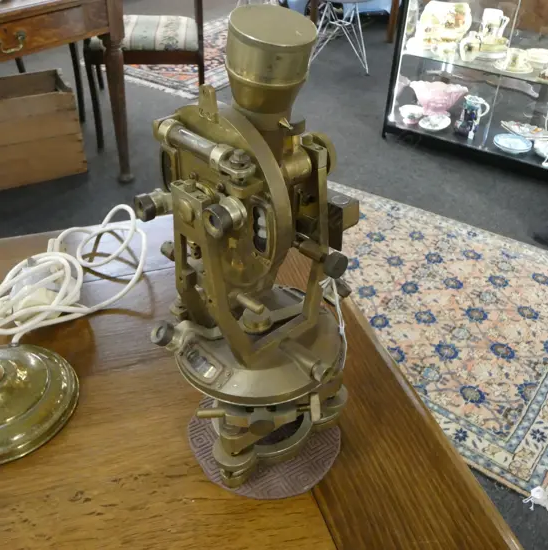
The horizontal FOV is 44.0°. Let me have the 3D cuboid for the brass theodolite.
[{"bbox_3d":[-0.012,0.002,0.573,0.169,0.444,0.163,-27,51,-28],"label":"brass theodolite"}]

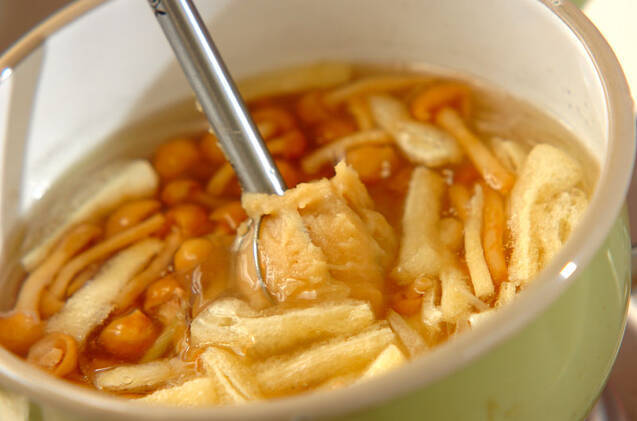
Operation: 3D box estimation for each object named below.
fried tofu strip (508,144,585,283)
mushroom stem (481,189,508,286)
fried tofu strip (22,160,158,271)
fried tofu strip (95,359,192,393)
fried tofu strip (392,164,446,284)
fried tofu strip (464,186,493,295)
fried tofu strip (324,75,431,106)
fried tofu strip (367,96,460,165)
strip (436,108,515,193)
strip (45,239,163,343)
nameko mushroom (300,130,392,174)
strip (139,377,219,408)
[{"bbox_3d":[0.060,0.002,1.079,0.017,0.010,0.042,-1,43,13],"label":"fried tofu strip"},{"bbox_3d":[0.047,0.007,1.095,0.005,0.004,0.034,-9,41,6],"label":"mushroom stem"},{"bbox_3d":[-0.063,0.002,1.135,0.043,0.005,0.009,-37,46,-24],"label":"fried tofu strip"},{"bbox_3d":[-0.046,0.043,1.078,0.025,0.004,0.007,-8,41,7],"label":"fried tofu strip"},{"bbox_3d":[0.027,0.004,1.105,0.009,0.006,0.041,-3,42,13],"label":"fried tofu strip"},{"bbox_3d":[0.043,0.008,1.081,0.004,0.006,0.039,-9,42,5],"label":"fried tofu strip"},{"bbox_3d":[0.017,-0.033,1.150,0.029,0.004,0.004,-10,41,5],"label":"fried tofu strip"},{"bbox_3d":[0.026,-0.022,1.118,0.011,0.006,0.029,-34,46,-21],"label":"fried tofu strip"},{"bbox_3d":[0.042,-0.016,1.106,0.005,0.005,0.035,-27,43,-14],"label":"strip"},{"bbox_3d":[-0.057,0.021,1.093,0.009,0.006,0.036,25,54,35],"label":"strip"},{"bbox_3d":[0.008,-0.015,1.110,0.027,0.007,0.009,-23,42,-10],"label":"nameko mushroom"},{"bbox_3d":[-0.036,0.050,1.051,0.021,0.007,0.012,-16,42,-3],"label":"strip"}]

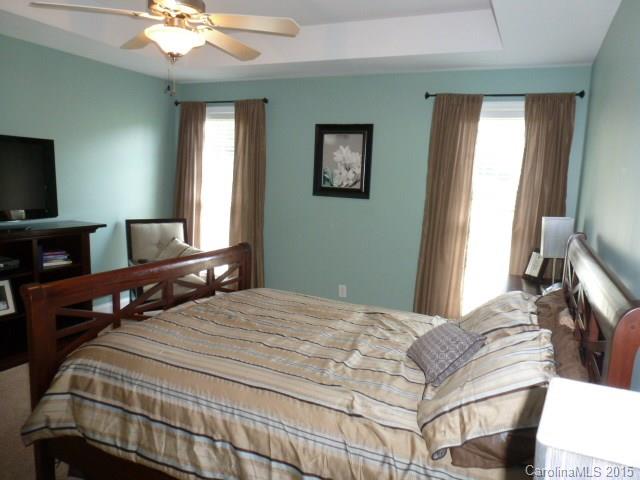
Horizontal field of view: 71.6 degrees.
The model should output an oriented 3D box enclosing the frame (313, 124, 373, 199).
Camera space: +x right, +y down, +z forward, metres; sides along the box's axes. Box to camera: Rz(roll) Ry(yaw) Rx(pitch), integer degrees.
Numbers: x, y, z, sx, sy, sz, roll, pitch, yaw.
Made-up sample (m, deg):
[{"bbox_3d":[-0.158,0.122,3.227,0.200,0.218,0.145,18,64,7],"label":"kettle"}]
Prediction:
[{"bbox_3d":[0.210,-0.744,4.198,0.589,0.684,0.035,7,9,25],"label":"frame"}]

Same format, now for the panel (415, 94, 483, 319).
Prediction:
[{"bbox_3d":[1.074,-0.139,3.773,0.405,2.131,0.100,7,9,25],"label":"panel"}]

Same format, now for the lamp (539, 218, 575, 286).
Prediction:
[{"bbox_3d":[1.610,0.091,3.029,0.190,0.488,0.190,7,9,25],"label":"lamp"}]

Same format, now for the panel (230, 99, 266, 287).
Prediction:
[{"bbox_3d":[-0.763,-0.370,4.644,0.447,2.139,0.100,7,9,25],"label":"panel"}]

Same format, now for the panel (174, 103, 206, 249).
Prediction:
[{"bbox_3d":[-1.465,-0.450,4.978,0.436,2.125,0.100,7,9,25],"label":"panel"}]

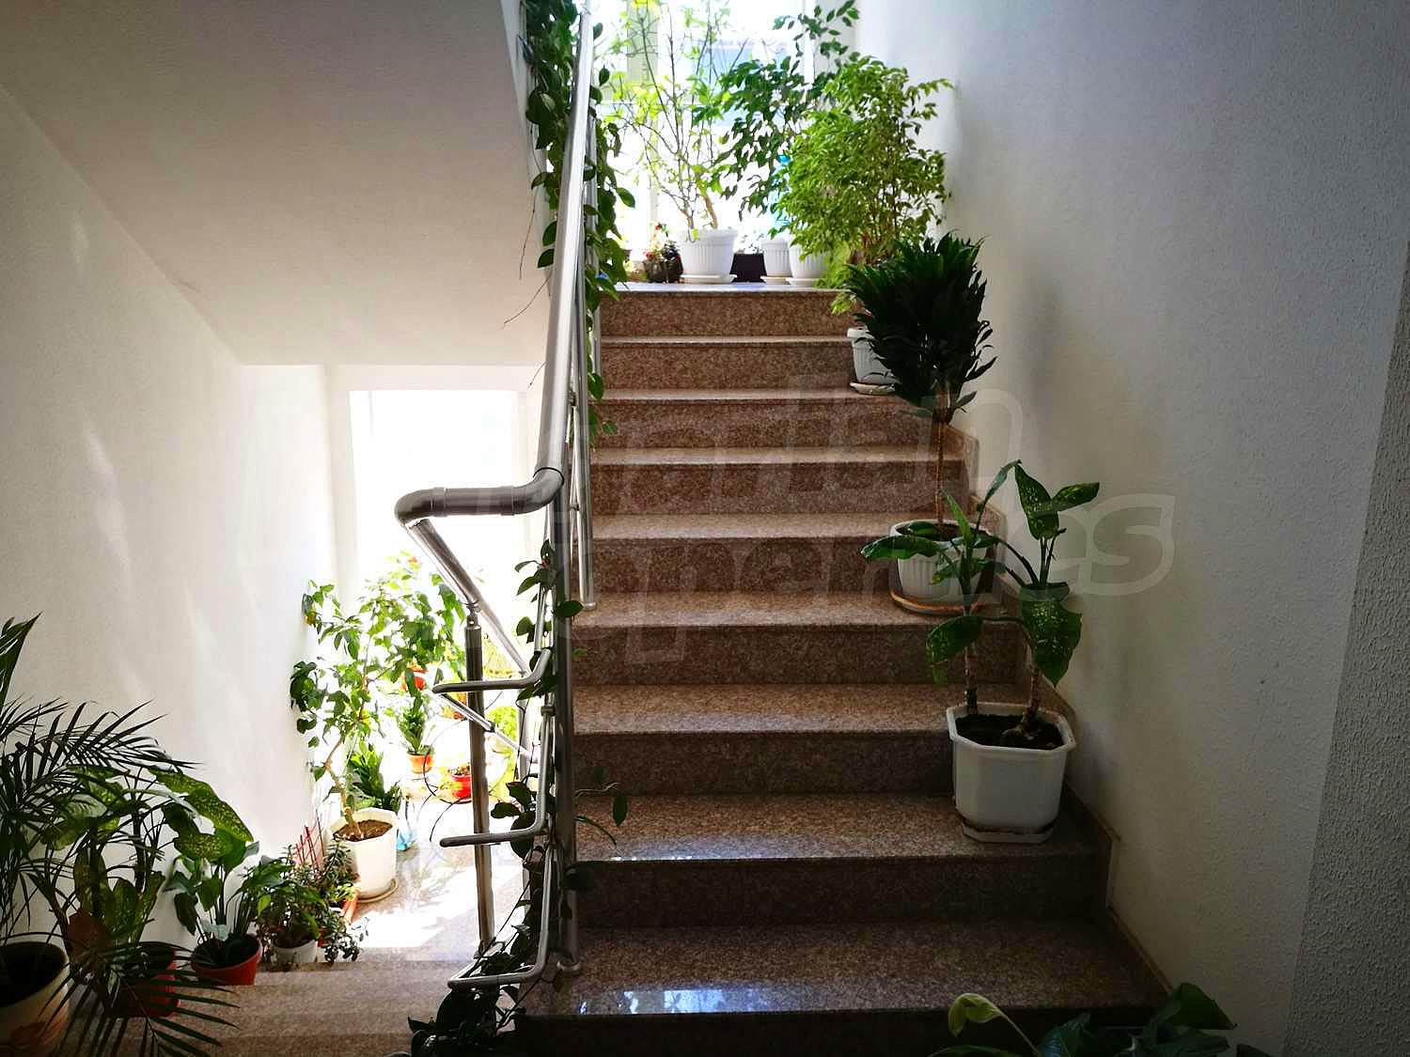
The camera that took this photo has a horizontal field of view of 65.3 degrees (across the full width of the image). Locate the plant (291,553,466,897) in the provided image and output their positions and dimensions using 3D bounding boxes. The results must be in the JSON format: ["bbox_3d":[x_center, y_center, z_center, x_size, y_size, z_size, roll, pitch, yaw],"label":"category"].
[{"bbox_3d":[-1.509,0.933,5.195,0.786,1.580,0.681,0,13,-1],"label":"plant"}]

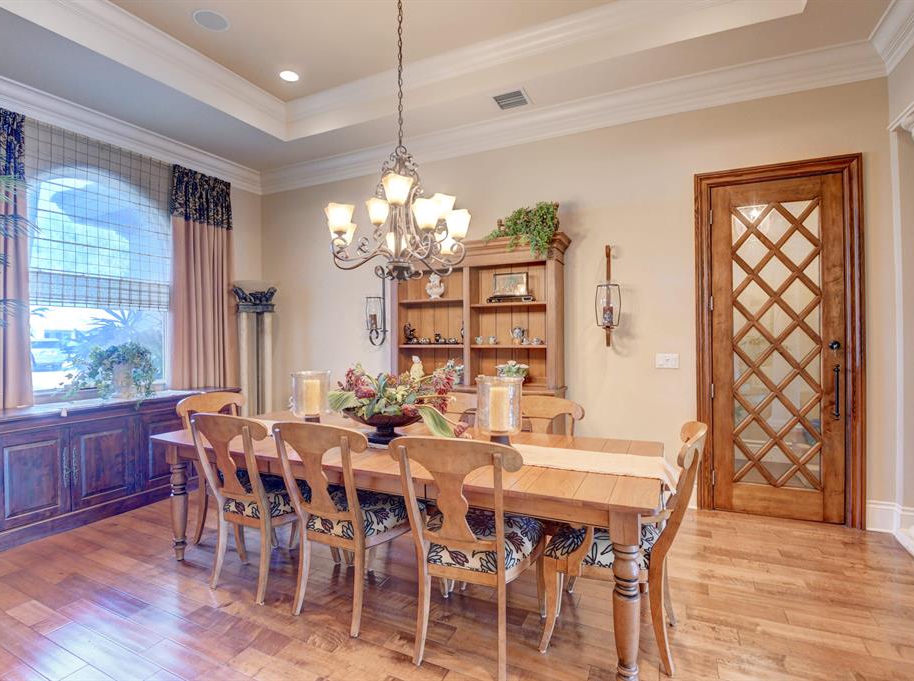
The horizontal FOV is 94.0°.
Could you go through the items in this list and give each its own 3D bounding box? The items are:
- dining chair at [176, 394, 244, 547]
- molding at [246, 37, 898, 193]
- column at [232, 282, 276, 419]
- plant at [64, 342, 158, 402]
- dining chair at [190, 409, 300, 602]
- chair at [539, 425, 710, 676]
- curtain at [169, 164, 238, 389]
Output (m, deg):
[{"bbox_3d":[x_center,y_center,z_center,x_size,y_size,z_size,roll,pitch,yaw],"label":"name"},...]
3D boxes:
[{"bbox_3d":[-1.514,0.862,2.937,0.580,0.960,0.550,-1,1,28],"label":"dining chair"},{"bbox_3d":[0.292,-1.895,3.989,5.772,0.201,0.139,-1,0,22],"label":"molding"},{"bbox_3d":[-2.246,0.398,4.728,0.426,2.038,0.426,-1,0,22],"label":"column"},{"bbox_3d":[-2.795,0.251,3.465,0.400,0.480,0.550,-1,1,29],"label":"plant"},{"bbox_3d":[-1.127,0.916,2.527,0.538,0.989,0.639,-1,0,25],"label":"dining chair"},{"bbox_3d":[0.781,0.884,1.980,0.639,0.989,0.538,-1,0,26],"label":"chair"},{"bbox_3d":[-2.537,-0.172,4.295,0.150,2.990,0.600,-1,1,29],"label":"curtain"}]

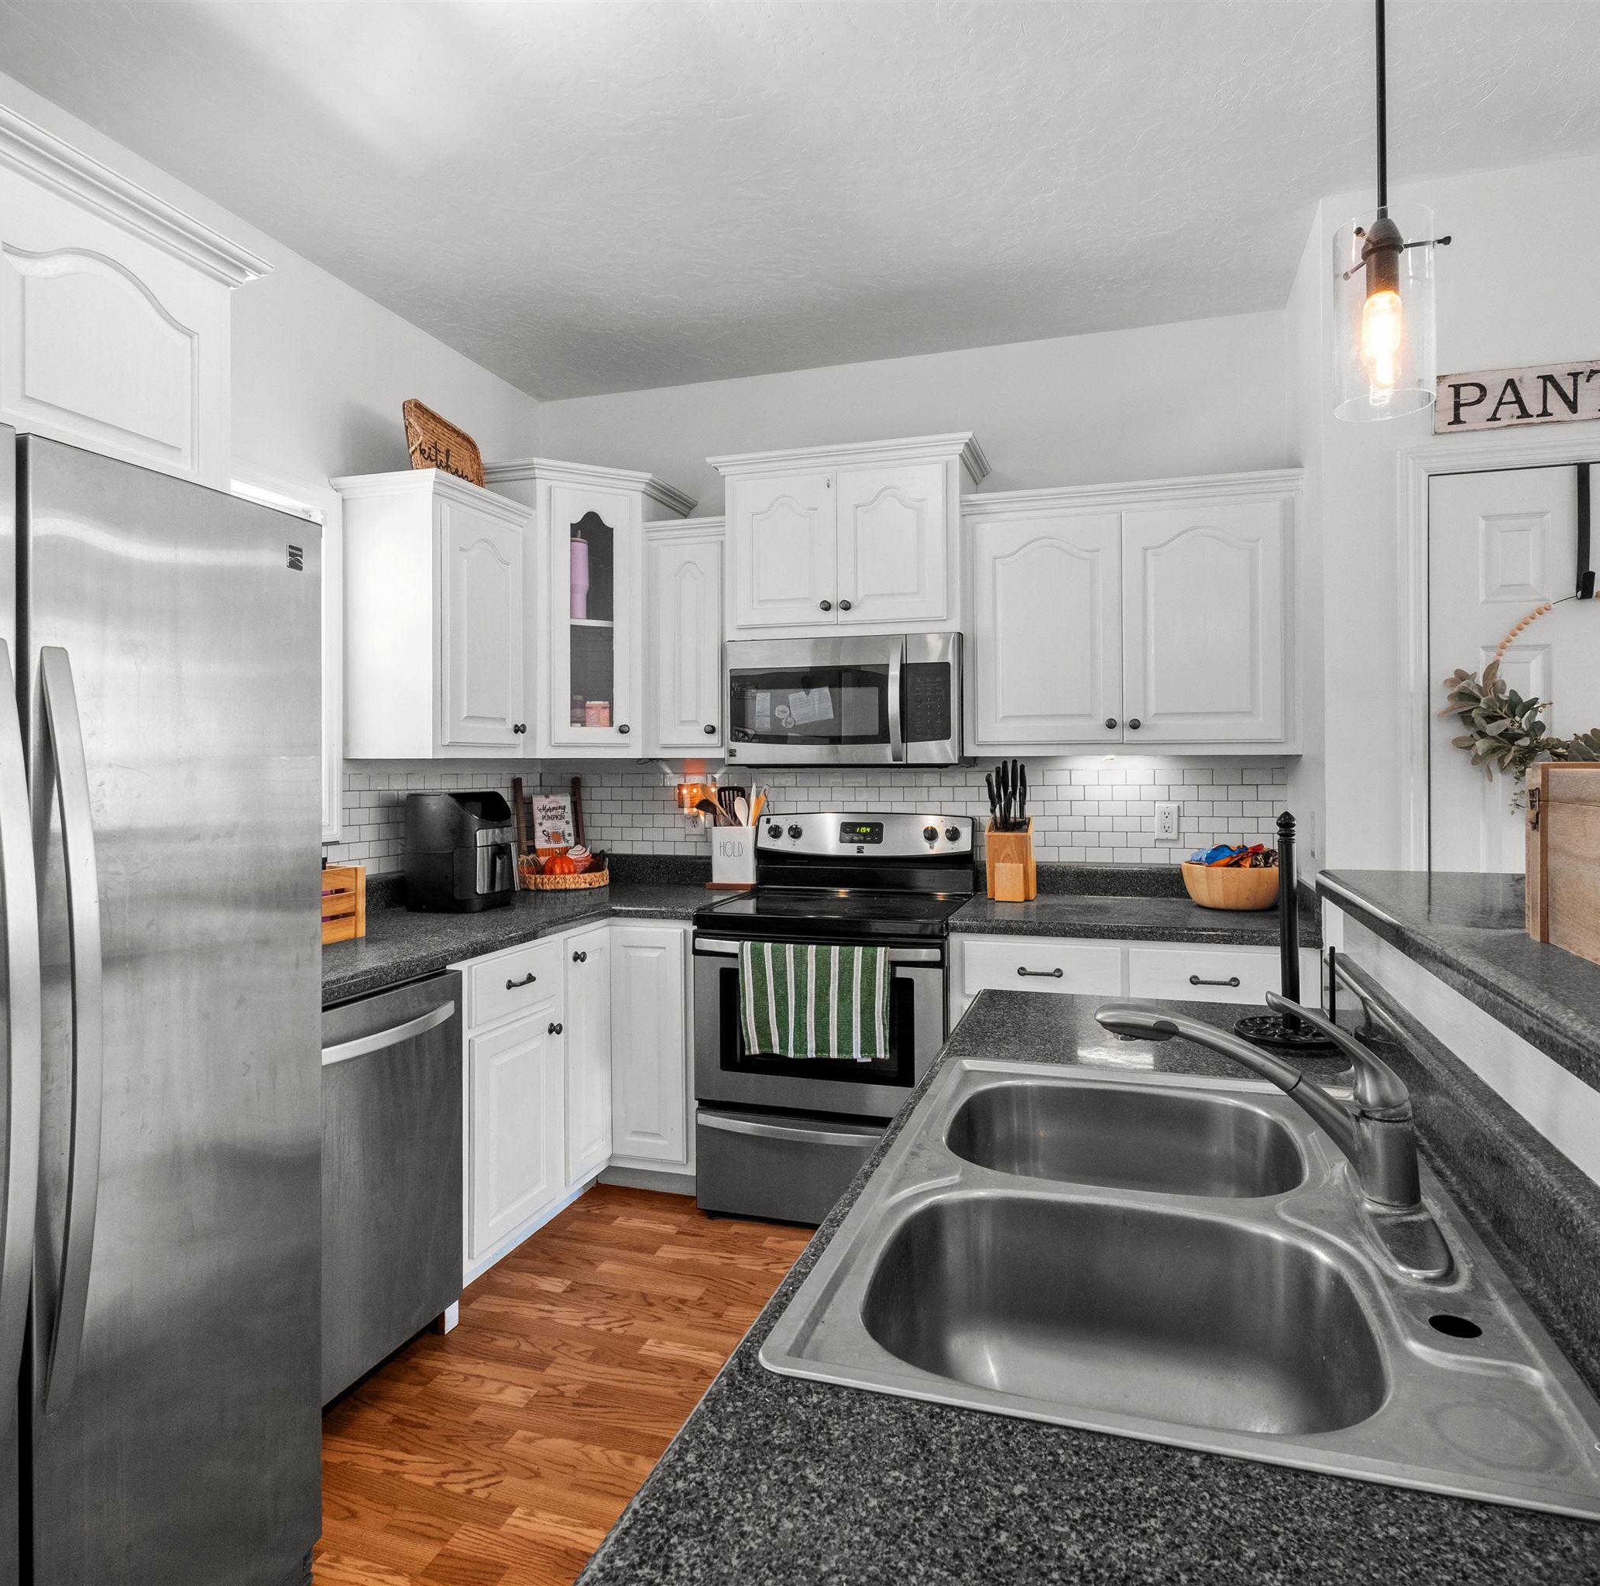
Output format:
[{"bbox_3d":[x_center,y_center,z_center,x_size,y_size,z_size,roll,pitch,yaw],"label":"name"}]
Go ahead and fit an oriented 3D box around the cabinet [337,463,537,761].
[{"bbox_3d":[-1.082,-0.497,3.027,0.361,0.790,0.508,0,2,18],"label":"cabinet"}]

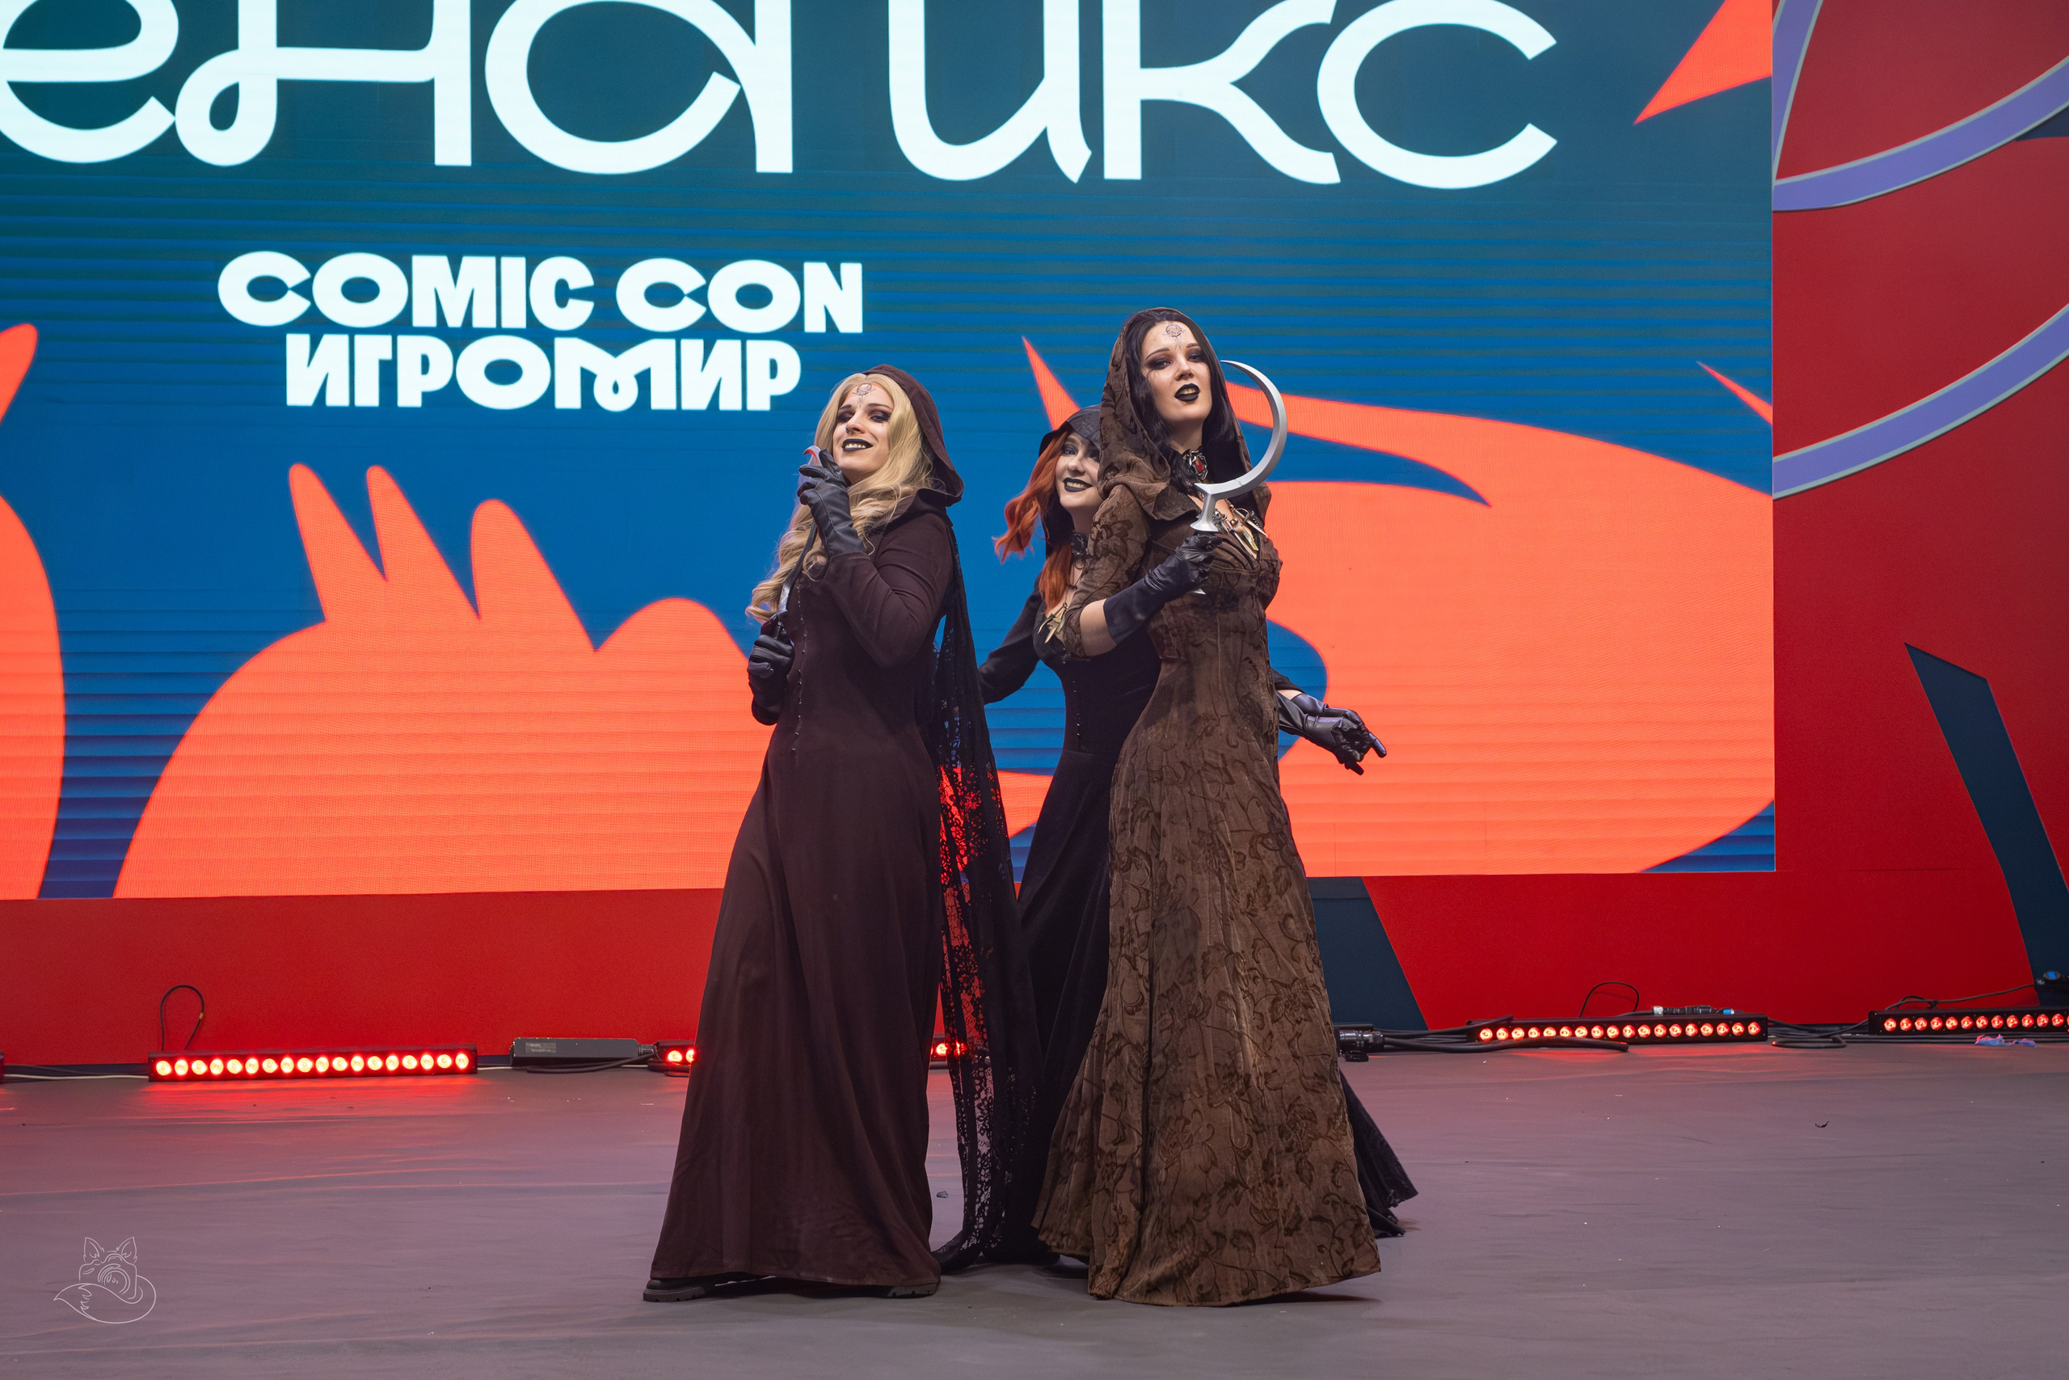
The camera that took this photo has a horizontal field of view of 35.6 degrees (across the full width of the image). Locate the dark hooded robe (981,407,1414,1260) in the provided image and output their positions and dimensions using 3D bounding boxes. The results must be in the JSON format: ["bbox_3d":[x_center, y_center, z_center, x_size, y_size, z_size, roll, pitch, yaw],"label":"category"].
[{"bbox_3d":[0.324,0.288,6.550,0.820,1.690,0.780,0,0,-35],"label":"dark hooded robe"}]

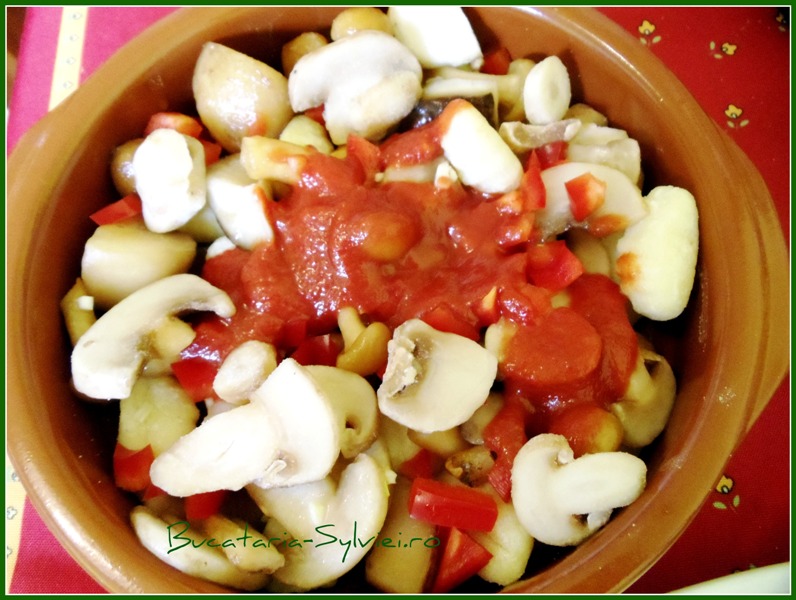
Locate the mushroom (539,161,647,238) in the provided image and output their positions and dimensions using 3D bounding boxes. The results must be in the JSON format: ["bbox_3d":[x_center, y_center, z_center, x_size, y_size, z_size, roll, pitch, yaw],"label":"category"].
[{"bbox_3d":[0.068,-0.035,0.353,0.039,0.017,0.027,9,91,9],"label":"mushroom"}]

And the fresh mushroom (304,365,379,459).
[{"bbox_3d":[-0.022,0.037,0.335,0.033,0.016,0.030,39,81,4],"label":"fresh mushroom"}]

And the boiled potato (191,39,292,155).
[{"bbox_3d":[-0.057,-0.074,0.371,0.030,0.029,0.040,-27,96,-13],"label":"boiled potato"}]

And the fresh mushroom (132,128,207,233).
[{"bbox_3d":[-0.079,-0.041,0.350,0.024,0.023,0.035,6,90,-10],"label":"fresh mushroom"}]

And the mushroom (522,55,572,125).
[{"bbox_3d":[0.053,-0.075,0.360,0.010,0.016,0.025,8,103,45],"label":"mushroom"}]

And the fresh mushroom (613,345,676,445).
[{"bbox_3d":[0.075,0.030,0.326,0.029,0.013,0.031,31,87,-6],"label":"fresh mushroom"}]

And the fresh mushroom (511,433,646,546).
[{"bbox_3d":[0.054,0.057,0.304,0.038,0.013,0.032,-12,72,6],"label":"fresh mushroom"}]

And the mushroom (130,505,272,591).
[{"bbox_3d":[-0.063,0.080,0.328,0.049,0.020,0.019,30,56,-3],"label":"mushroom"}]

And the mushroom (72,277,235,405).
[{"bbox_3d":[-0.081,0.012,0.335,0.055,0.019,0.026,-36,91,-12],"label":"mushroom"}]

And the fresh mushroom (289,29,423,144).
[{"bbox_3d":[-0.016,-0.076,0.364,0.045,0.021,0.037,-17,81,2],"label":"fresh mushroom"}]

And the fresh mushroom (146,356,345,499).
[{"bbox_3d":[-0.047,0.043,0.322,0.060,0.026,0.037,-23,83,-10],"label":"fresh mushroom"}]

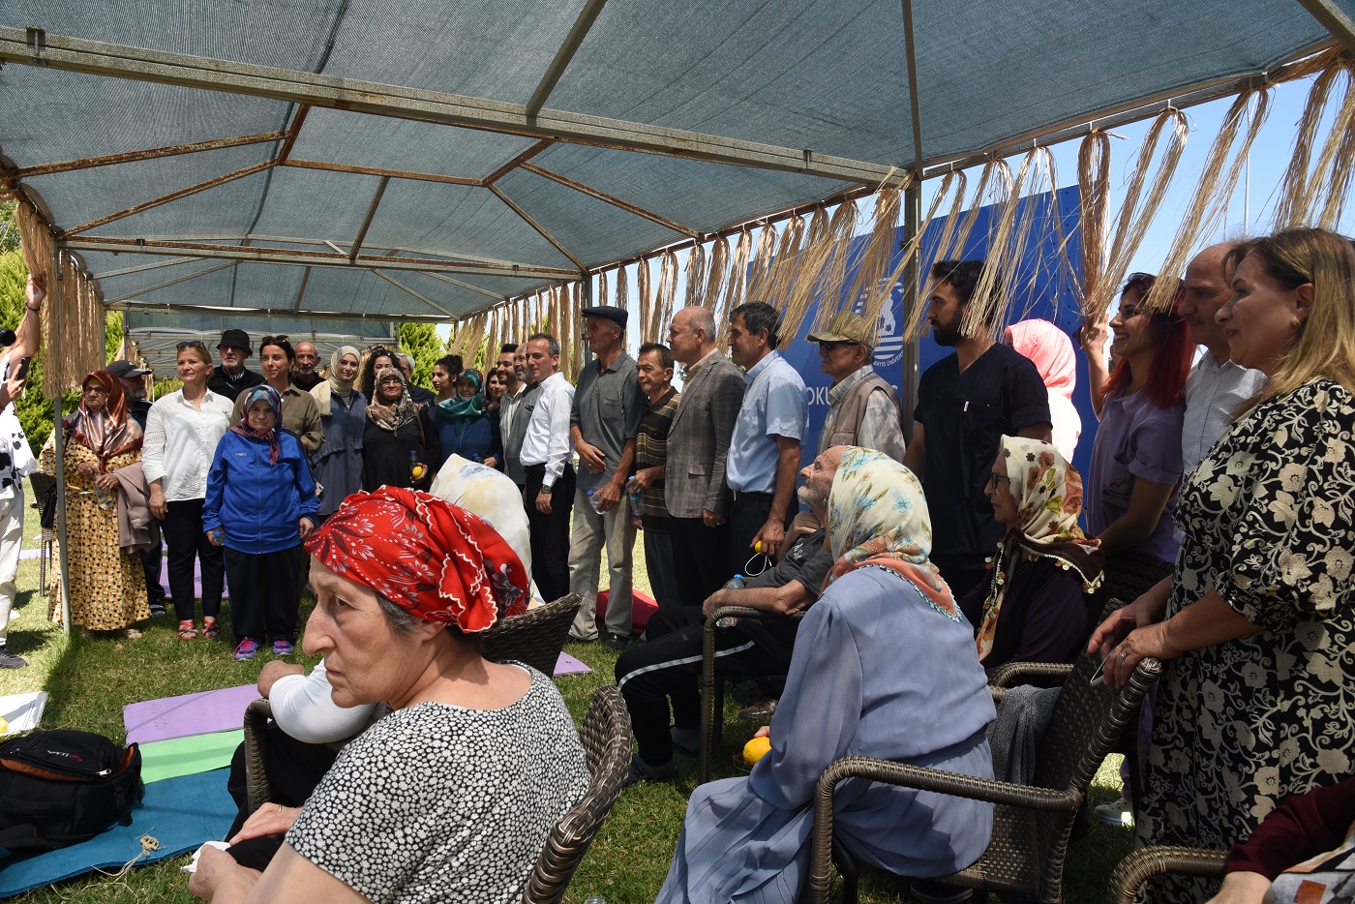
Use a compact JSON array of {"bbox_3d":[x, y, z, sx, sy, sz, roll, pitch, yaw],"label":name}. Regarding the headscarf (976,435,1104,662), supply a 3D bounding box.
[{"bbox_3d":[0.965,0.255,2.410,0.330,0.600,0.320,1,3,16],"label":"headscarf"}]

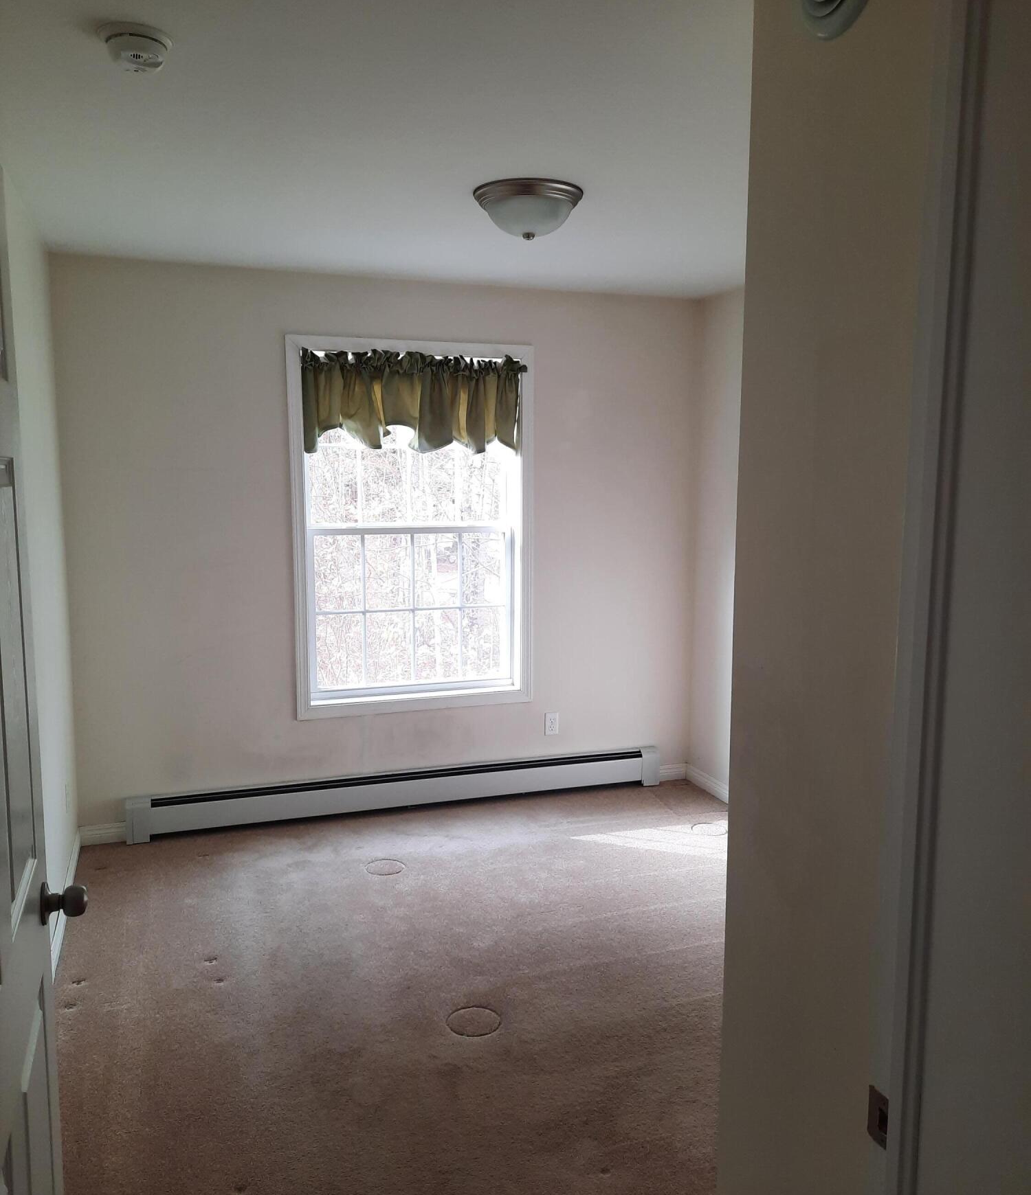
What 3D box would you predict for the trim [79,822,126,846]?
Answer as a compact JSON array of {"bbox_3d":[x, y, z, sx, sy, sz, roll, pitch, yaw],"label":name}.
[{"bbox_3d":[-1.746,1.005,4.208,0.192,0.084,0.018,-2,8,-19],"label":"trim"}]

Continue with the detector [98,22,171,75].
[{"bbox_3d":[-0.752,-1.083,1.966,0.142,0.050,0.142,-2,8,-19],"label":"detector"}]

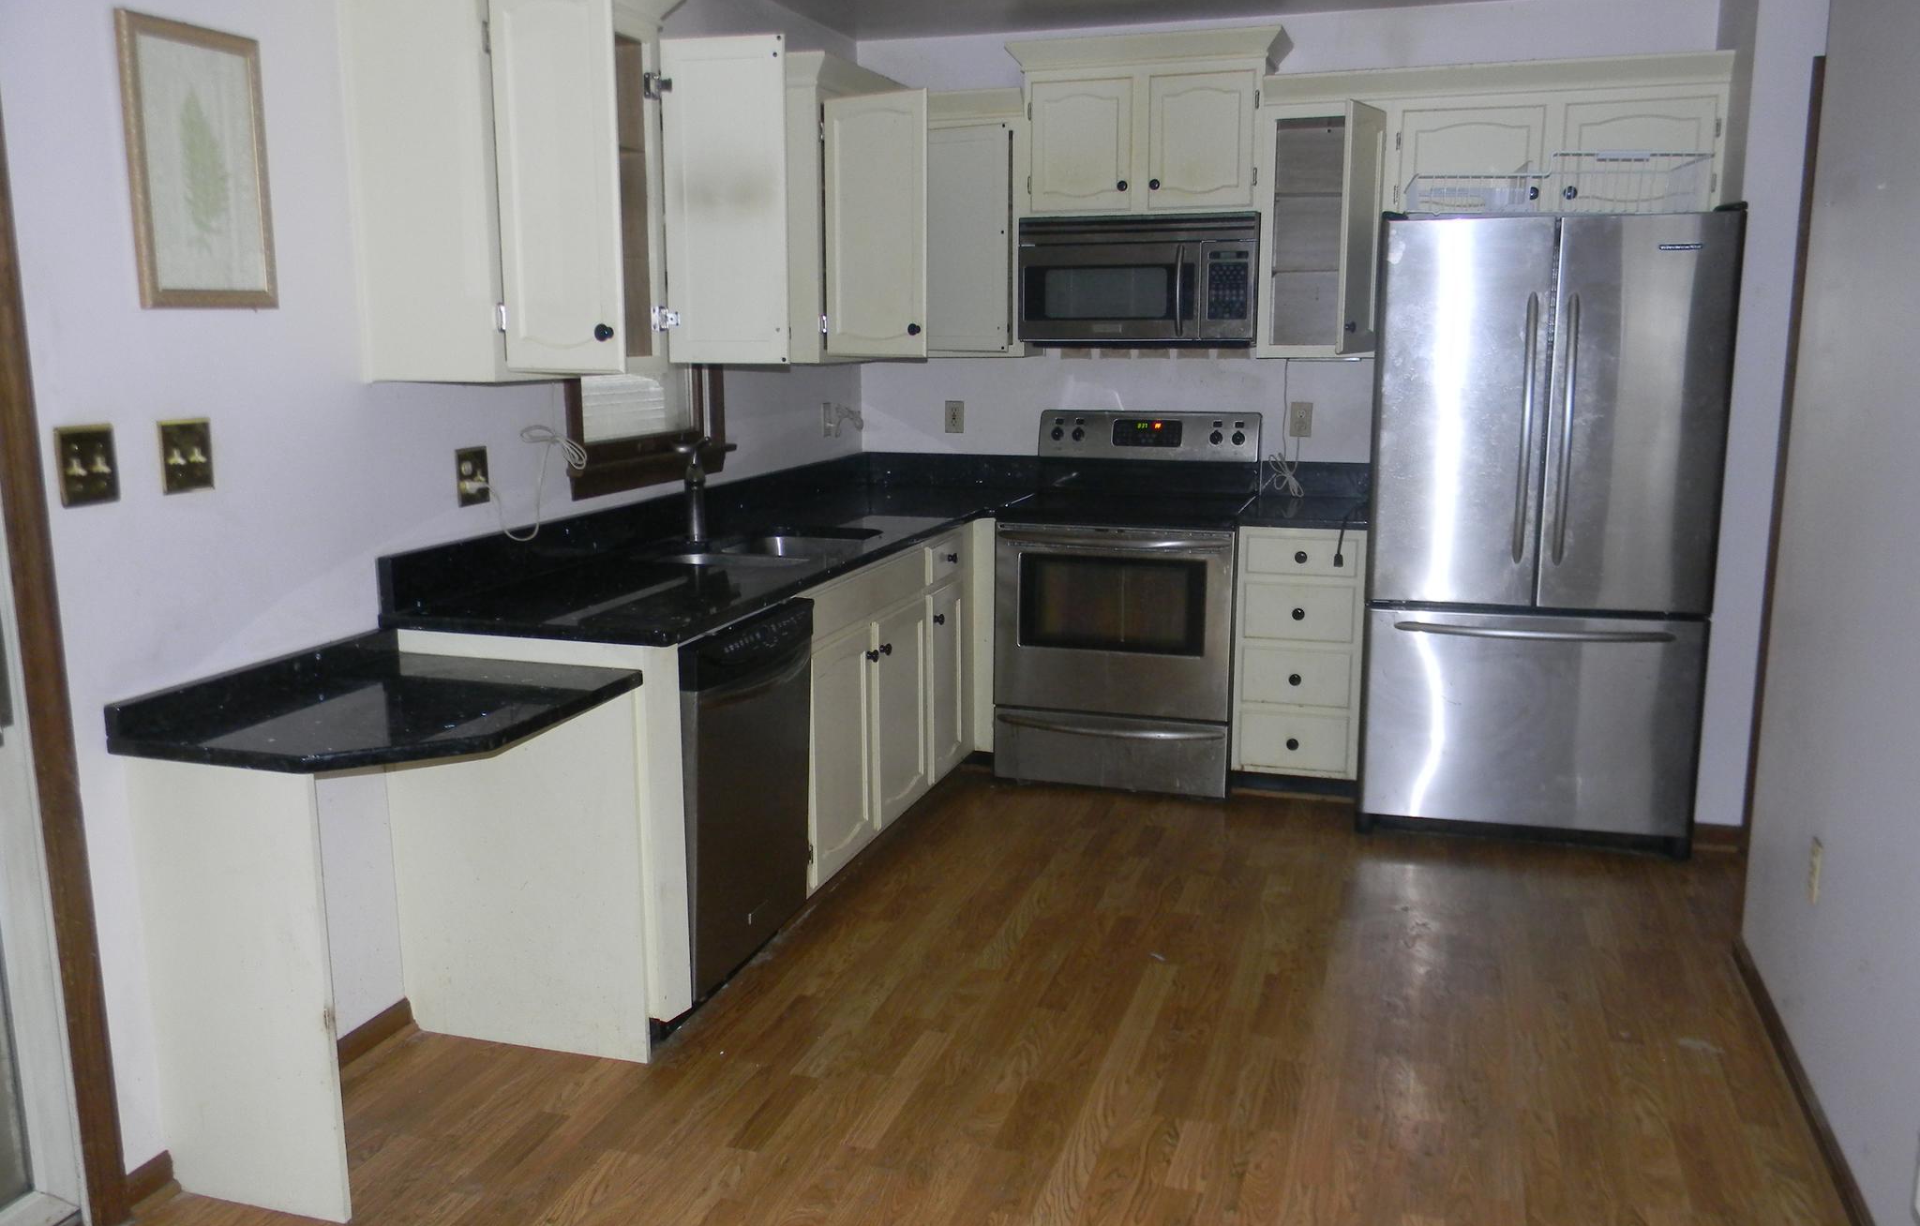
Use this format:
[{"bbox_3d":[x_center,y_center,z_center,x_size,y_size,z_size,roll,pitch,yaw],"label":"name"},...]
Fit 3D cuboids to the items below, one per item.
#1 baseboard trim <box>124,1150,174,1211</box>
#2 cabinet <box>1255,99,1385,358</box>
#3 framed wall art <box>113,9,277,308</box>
[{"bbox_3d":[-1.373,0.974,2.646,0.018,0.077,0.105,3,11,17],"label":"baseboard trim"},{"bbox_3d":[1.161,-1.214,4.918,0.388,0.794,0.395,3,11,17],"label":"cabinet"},{"bbox_3d":[-1.290,-0.751,2.630,0.022,0.462,0.312,3,11,17],"label":"framed wall art"}]

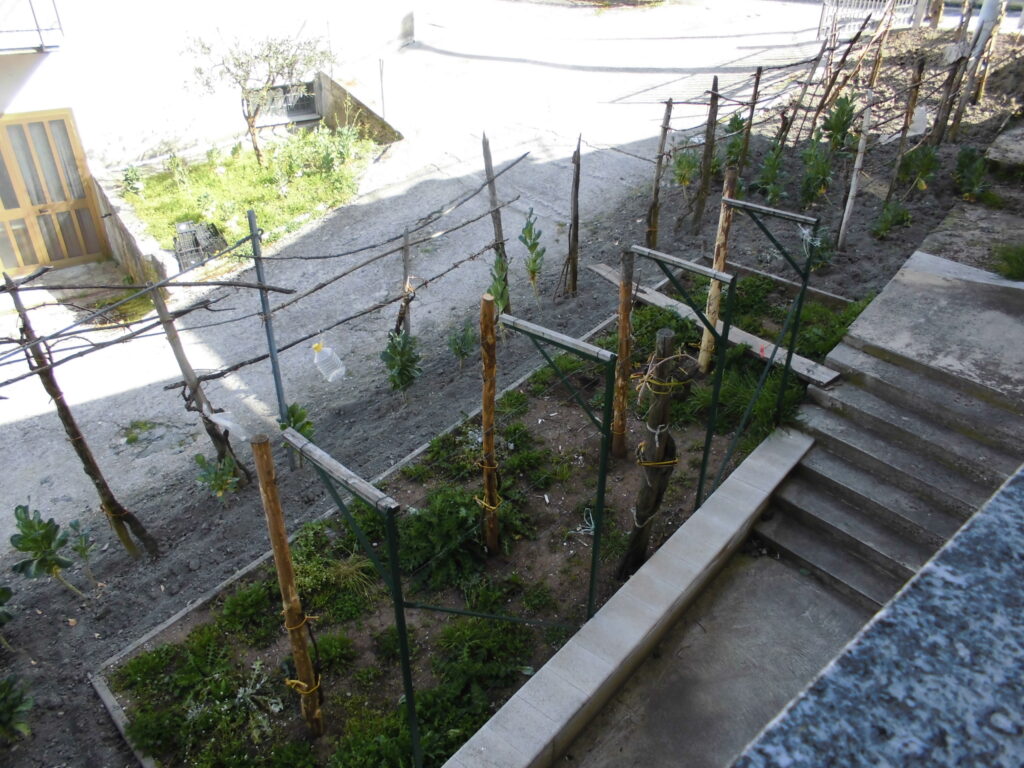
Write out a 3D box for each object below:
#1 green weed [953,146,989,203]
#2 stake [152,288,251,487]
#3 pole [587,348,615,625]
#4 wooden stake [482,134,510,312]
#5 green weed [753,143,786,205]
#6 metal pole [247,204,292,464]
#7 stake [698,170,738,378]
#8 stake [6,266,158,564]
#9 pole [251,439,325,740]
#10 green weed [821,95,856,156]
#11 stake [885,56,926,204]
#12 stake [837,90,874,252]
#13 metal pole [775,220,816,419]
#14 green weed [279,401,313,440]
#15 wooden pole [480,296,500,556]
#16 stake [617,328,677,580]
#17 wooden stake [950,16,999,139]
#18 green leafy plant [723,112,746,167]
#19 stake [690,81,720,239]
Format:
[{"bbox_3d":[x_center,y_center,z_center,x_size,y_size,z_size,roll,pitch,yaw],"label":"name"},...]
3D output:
[{"bbox_3d":[5.915,-2.697,9.900,0.407,0.711,0.395,19,38,26],"label":"green weed"},{"bbox_3d":[-2.283,0.087,5.687,0.130,1.816,0.130,-25,40,-20],"label":"stake"},{"bbox_3d":[0.504,0.709,4.444,0.050,1.933,0.050,21,35,33],"label":"pole"},{"bbox_3d":[-0.155,-1.604,8.013,0.080,1.905,0.080,-7,29,0],"label":"wooden stake"},{"bbox_3d":[3.542,-2.895,10.579,0.435,0.851,0.422,11,35,16],"label":"green weed"},{"bbox_3d":[-1.965,-0.282,6.276,0.055,2.280,0.055,0,28,0],"label":"metal pole"},{"bbox_3d":[1.856,-0.957,6.961,0.090,1.932,0.090,8,30,14],"label":"stake"},{"bbox_3d":[-2.678,0.303,4.838,0.130,2.150,0.120,-27,38,-28],"label":"stake"},{"bbox_3d":[-1.105,1.125,3.851,0.080,2.104,0.080,-10,35,-18],"label":"pole"},{"bbox_3d":[5.183,-4.034,12.209,0.480,0.956,0.480,11,31,19],"label":"green weed"},{"bbox_3d":[5.457,-3.470,10.660,0.090,1.952,0.090,1,28,0],"label":"stake"},{"bbox_3d":[4.180,-2.539,9.345,0.080,1.957,0.080,-1,28,1],"label":"stake"},{"bbox_3d":[2.299,-0.437,6.242,0.050,1.757,0.050,21,35,33],"label":"metal pole"},{"bbox_3d":[-1.892,0.402,6.801,0.340,0.551,0.340,0,28,0],"label":"green weed"},{"bbox_3d":[-0.139,0.356,5.040,0.080,2.063,0.080,-1,34,-2],"label":"wooden pole"},{"bbox_3d":[0.833,0.521,4.703,0.220,1.826,0.200,9,30,11],"label":"stake"},{"bbox_3d":[7.423,-4.918,12.428,0.140,1.844,0.140,1,28,-1],"label":"wooden stake"},{"bbox_3d":[3.216,-3.459,11.118,0.330,0.828,0.330,8,30,14],"label":"green leafy plant"},{"bbox_3d":[2.540,-2.936,10.096,0.100,2.057,0.100,1,28,0],"label":"stake"}]

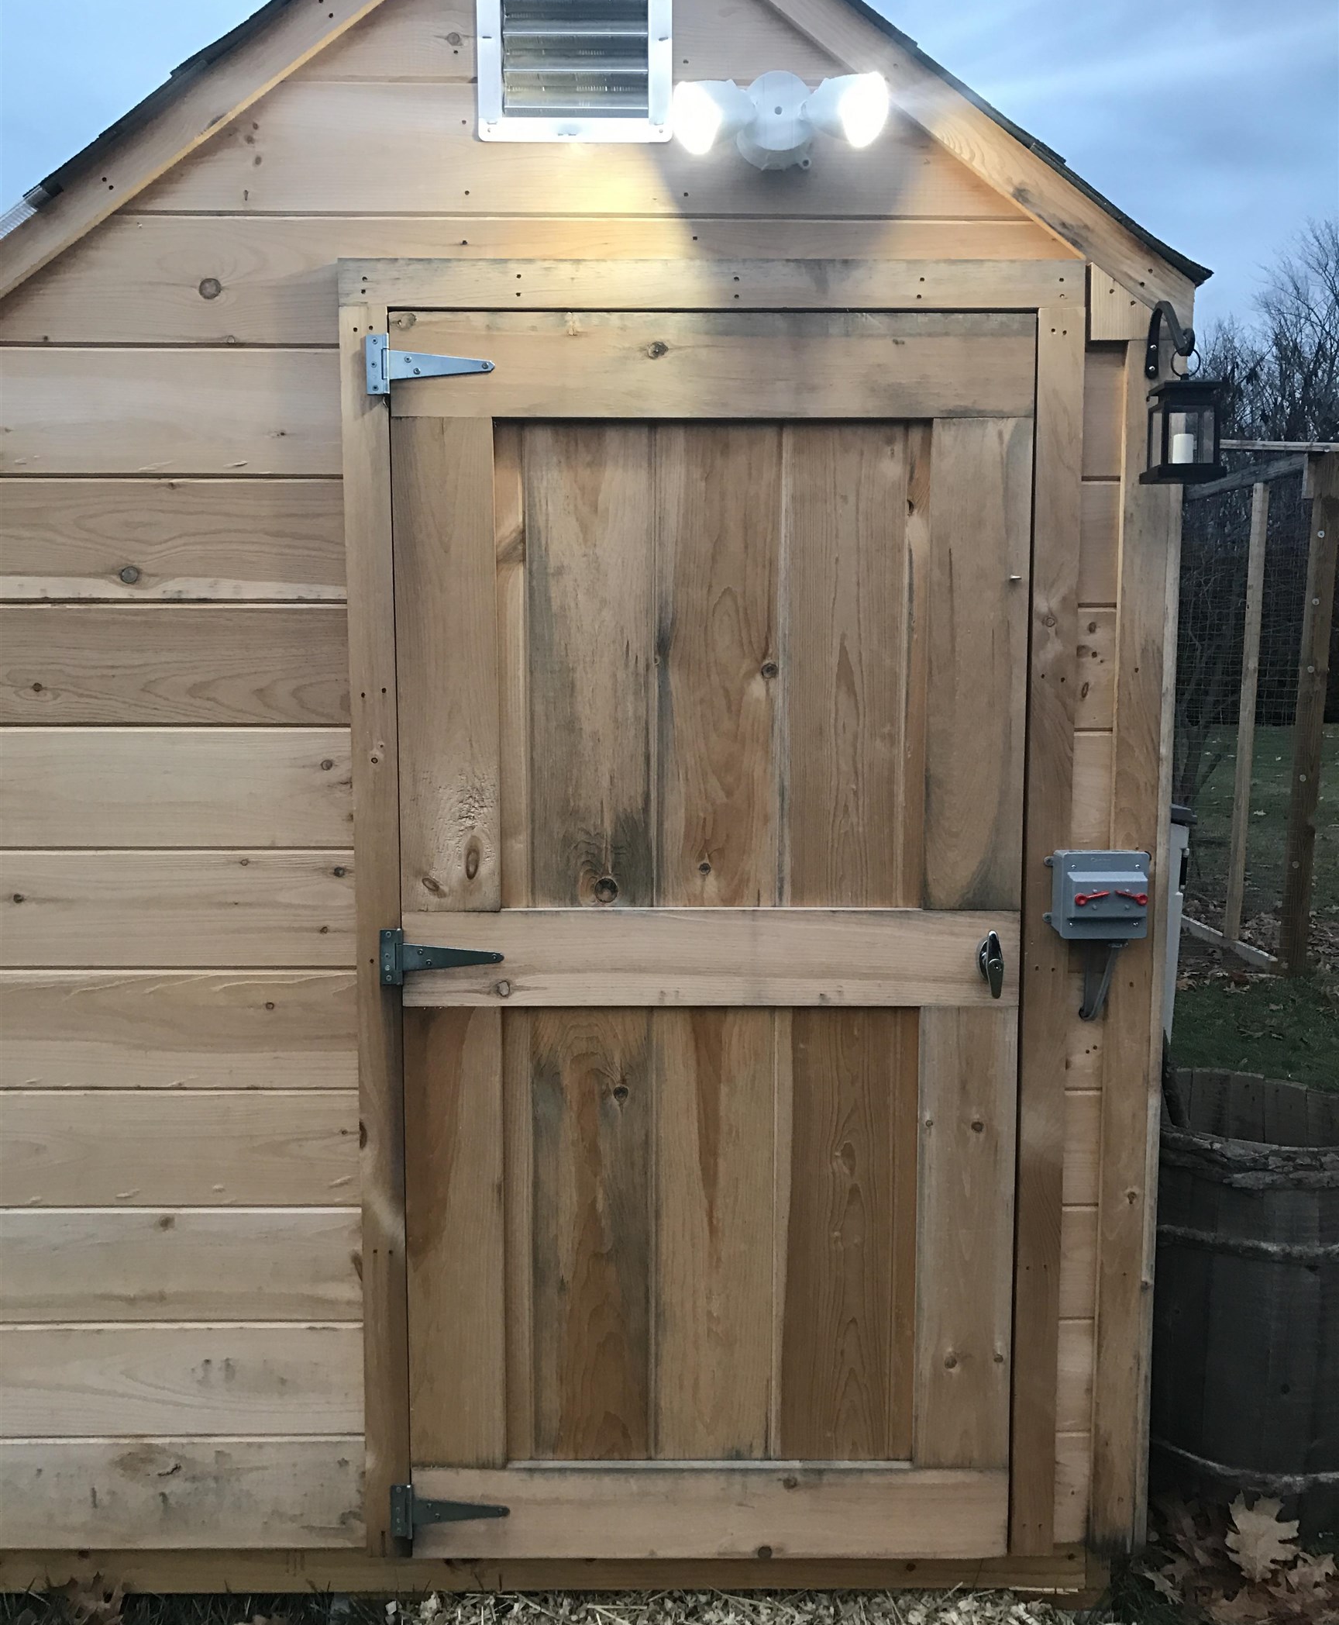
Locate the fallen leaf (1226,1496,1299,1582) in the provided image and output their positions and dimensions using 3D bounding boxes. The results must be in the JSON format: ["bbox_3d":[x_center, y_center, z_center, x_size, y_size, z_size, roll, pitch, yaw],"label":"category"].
[{"bbox_3d":[0.936,1.146,2.280,0.117,0.128,0.030,3,-19,23],"label":"fallen leaf"}]

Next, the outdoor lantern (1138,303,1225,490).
[{"bbox_3d":[0.674,-0.562,1.935,0.090,0.246,0.175,0,6,-1],"label":"outdoor lantern"}]

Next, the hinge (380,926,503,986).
[{"bbox_3d":[-0.328,0.211,2.085,0.178,0.082,0.012,0,6,-1],"label":"hinge"}]

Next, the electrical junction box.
[{"bbox_3d":[0.589,0.115,1.990,0.128,0.118,0.076,0,5,0],"label":"electrical junction box"}]

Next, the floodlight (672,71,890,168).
[{"bbox_3d":[0.144,-0.919,1.917,0.280,0.136,0.160,0,6,-1],"label":"floodlight"}]

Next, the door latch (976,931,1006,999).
[{"bbox_3d":[0.464,0.216,2.078,0.033,0.097,0.045,0,6,-1],"label":"door latch"}]

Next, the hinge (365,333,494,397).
[{"bbox_3d":[-0.324,-0.606,1.956,0.176,0.079,0.016,0,5,0],"label":"hinge"}]

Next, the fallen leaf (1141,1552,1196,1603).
[{"bbox_3d":[0.741,1.137,2.146,0.070,0.030,0.065,0,5,0],"label":"fallen leaf"}]

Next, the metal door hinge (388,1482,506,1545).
[{"bbox_3d":[-0.320,1.019,2.102,0.175,0.079,0.016,0,5,0],"label":"metal door hinge"}]

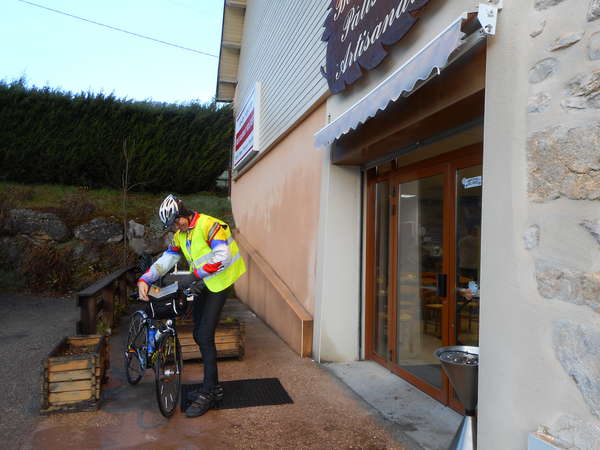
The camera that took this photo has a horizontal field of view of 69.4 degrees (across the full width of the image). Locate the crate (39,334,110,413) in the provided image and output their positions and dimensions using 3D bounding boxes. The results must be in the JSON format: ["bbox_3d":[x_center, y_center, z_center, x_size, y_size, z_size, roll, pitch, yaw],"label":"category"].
[{"bbox_3d":[-1.917,1.280,3.782,0.433,0.453,0.670,2,-3,-17],"label":"crate"}]

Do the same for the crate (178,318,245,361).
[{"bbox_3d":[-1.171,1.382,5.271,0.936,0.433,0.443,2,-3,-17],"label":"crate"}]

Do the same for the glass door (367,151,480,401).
[{"bbox_3d":[1.158,0.465,4.109,0.099,2.167,2.246,2,-3,-17],"label":"glass door"}]

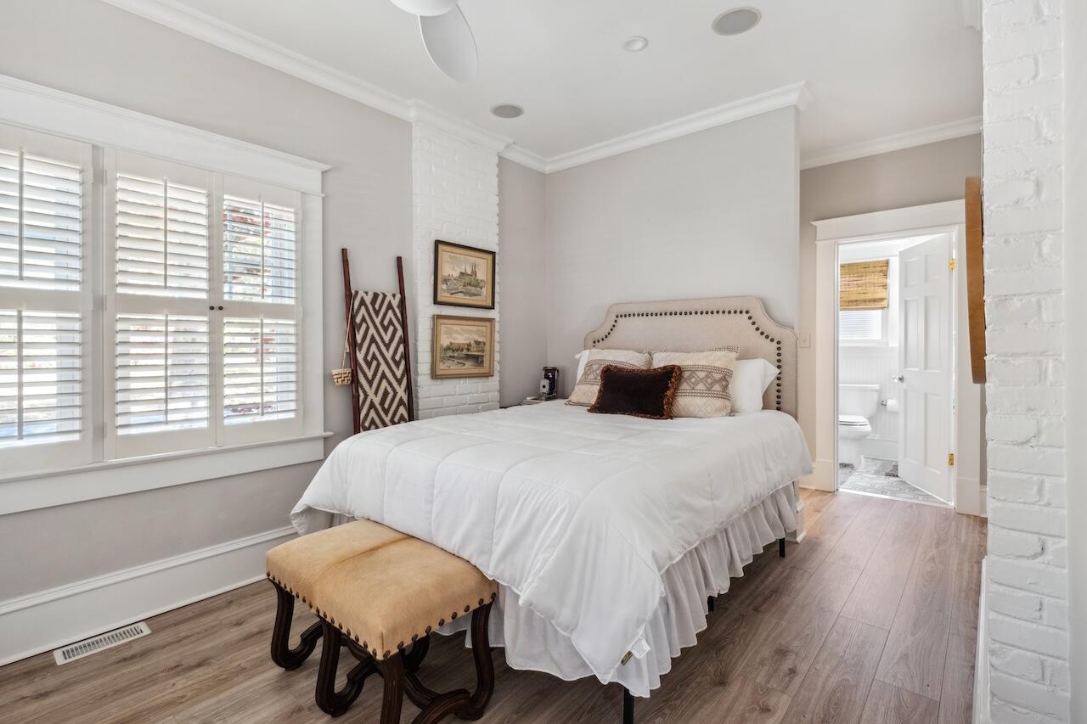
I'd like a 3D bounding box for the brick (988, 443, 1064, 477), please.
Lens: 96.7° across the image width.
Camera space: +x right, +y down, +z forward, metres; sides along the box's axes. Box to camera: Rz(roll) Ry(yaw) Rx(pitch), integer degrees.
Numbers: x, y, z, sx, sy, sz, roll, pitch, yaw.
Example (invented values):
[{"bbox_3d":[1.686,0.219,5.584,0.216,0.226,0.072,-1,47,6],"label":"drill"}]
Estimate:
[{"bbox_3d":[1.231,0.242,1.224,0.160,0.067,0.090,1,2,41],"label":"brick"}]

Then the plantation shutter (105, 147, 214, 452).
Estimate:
[{"bbox_3d":[-1.688,-0.242,2.150,0.040,1.305,0.395,1,1,40],"label":"plantation shutter"}]

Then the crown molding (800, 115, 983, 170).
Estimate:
[{"bbox_3d":[2.600,-1.666,3.680,1.300,0.110,0.100,1,1,39],"label":"crown molding"}]

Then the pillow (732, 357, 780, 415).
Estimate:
[{"bbox_3d":[1.090,0.137,3.000,0.660,0.420,0.180,1,-21,39],"label":"pillow"}]

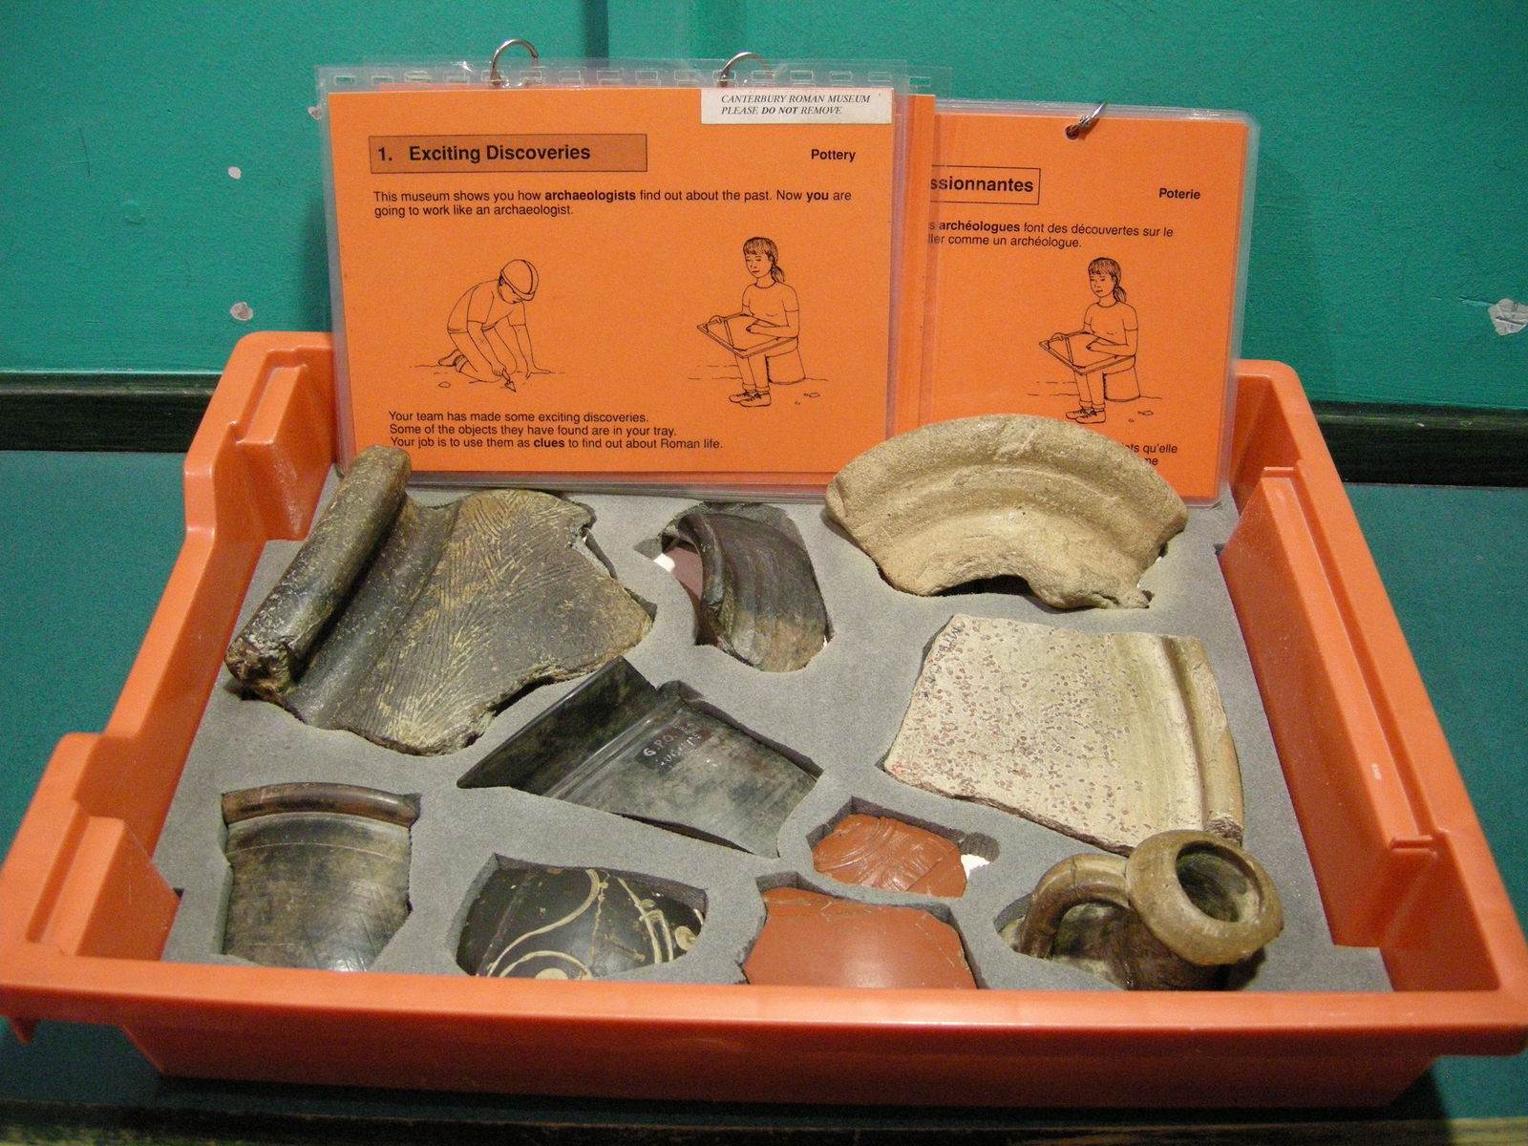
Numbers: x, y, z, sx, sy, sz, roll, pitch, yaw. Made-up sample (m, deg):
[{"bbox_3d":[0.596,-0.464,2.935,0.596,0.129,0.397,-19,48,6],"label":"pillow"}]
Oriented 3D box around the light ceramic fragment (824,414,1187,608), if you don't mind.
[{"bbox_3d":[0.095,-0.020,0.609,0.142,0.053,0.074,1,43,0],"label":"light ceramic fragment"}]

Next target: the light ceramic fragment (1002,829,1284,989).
[{"bbox_3d":[0.113,0.109,0.475,0.080,0.072,0.055,1,43,0],"label":"light ceramic fragment"}]

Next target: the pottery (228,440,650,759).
[{"bbox_3d":[-0.112,0.012,0.582,0.134,0.046,0.134,12,43,11],"label":"pottery"}]

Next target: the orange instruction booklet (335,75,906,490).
[{"bbox_3d":[-0.057,-0.110,0.613,0.217,0.159,0.012,0,19,1],"label":"orange instruction booklet"}]

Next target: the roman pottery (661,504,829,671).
[{"bbox_3d":[-0.005,0.010,0.603,0.060,0.040,0.083,1,43,0],"label":"roman pottery"}]

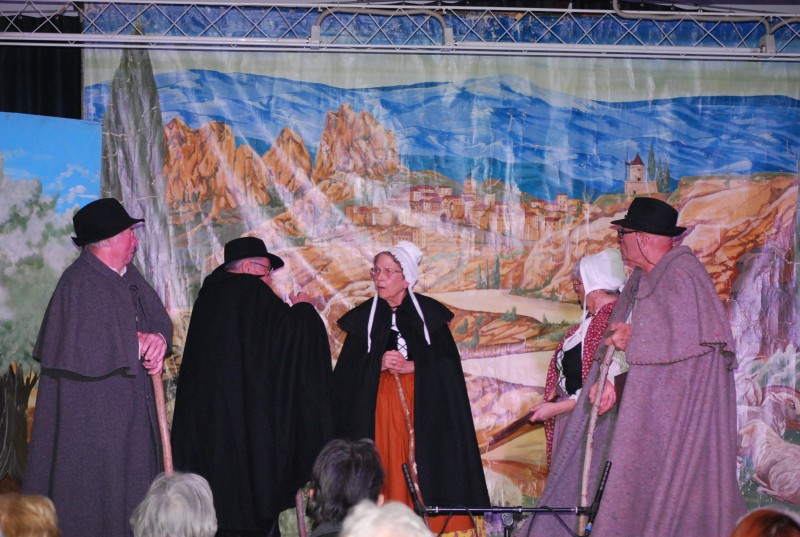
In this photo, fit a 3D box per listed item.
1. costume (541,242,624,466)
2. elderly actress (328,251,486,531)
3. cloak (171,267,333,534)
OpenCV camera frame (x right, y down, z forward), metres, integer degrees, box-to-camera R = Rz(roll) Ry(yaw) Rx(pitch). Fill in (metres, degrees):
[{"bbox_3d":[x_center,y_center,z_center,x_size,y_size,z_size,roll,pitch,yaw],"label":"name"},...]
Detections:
[{"bbox_3d":[0.871,0.667,10.300,0.450,1.520,0.500,0,0,-37],"label":"costume"},{"bbox_3d":[0.029,0.618,9.950,0.760,1.470,0.520,0,0,7],"label":"elderly actress"},{"bbox_3d":[-0.660,0.601,9.800,0.720,1.220,0.580,0,0,37],"label":"cloak"}]

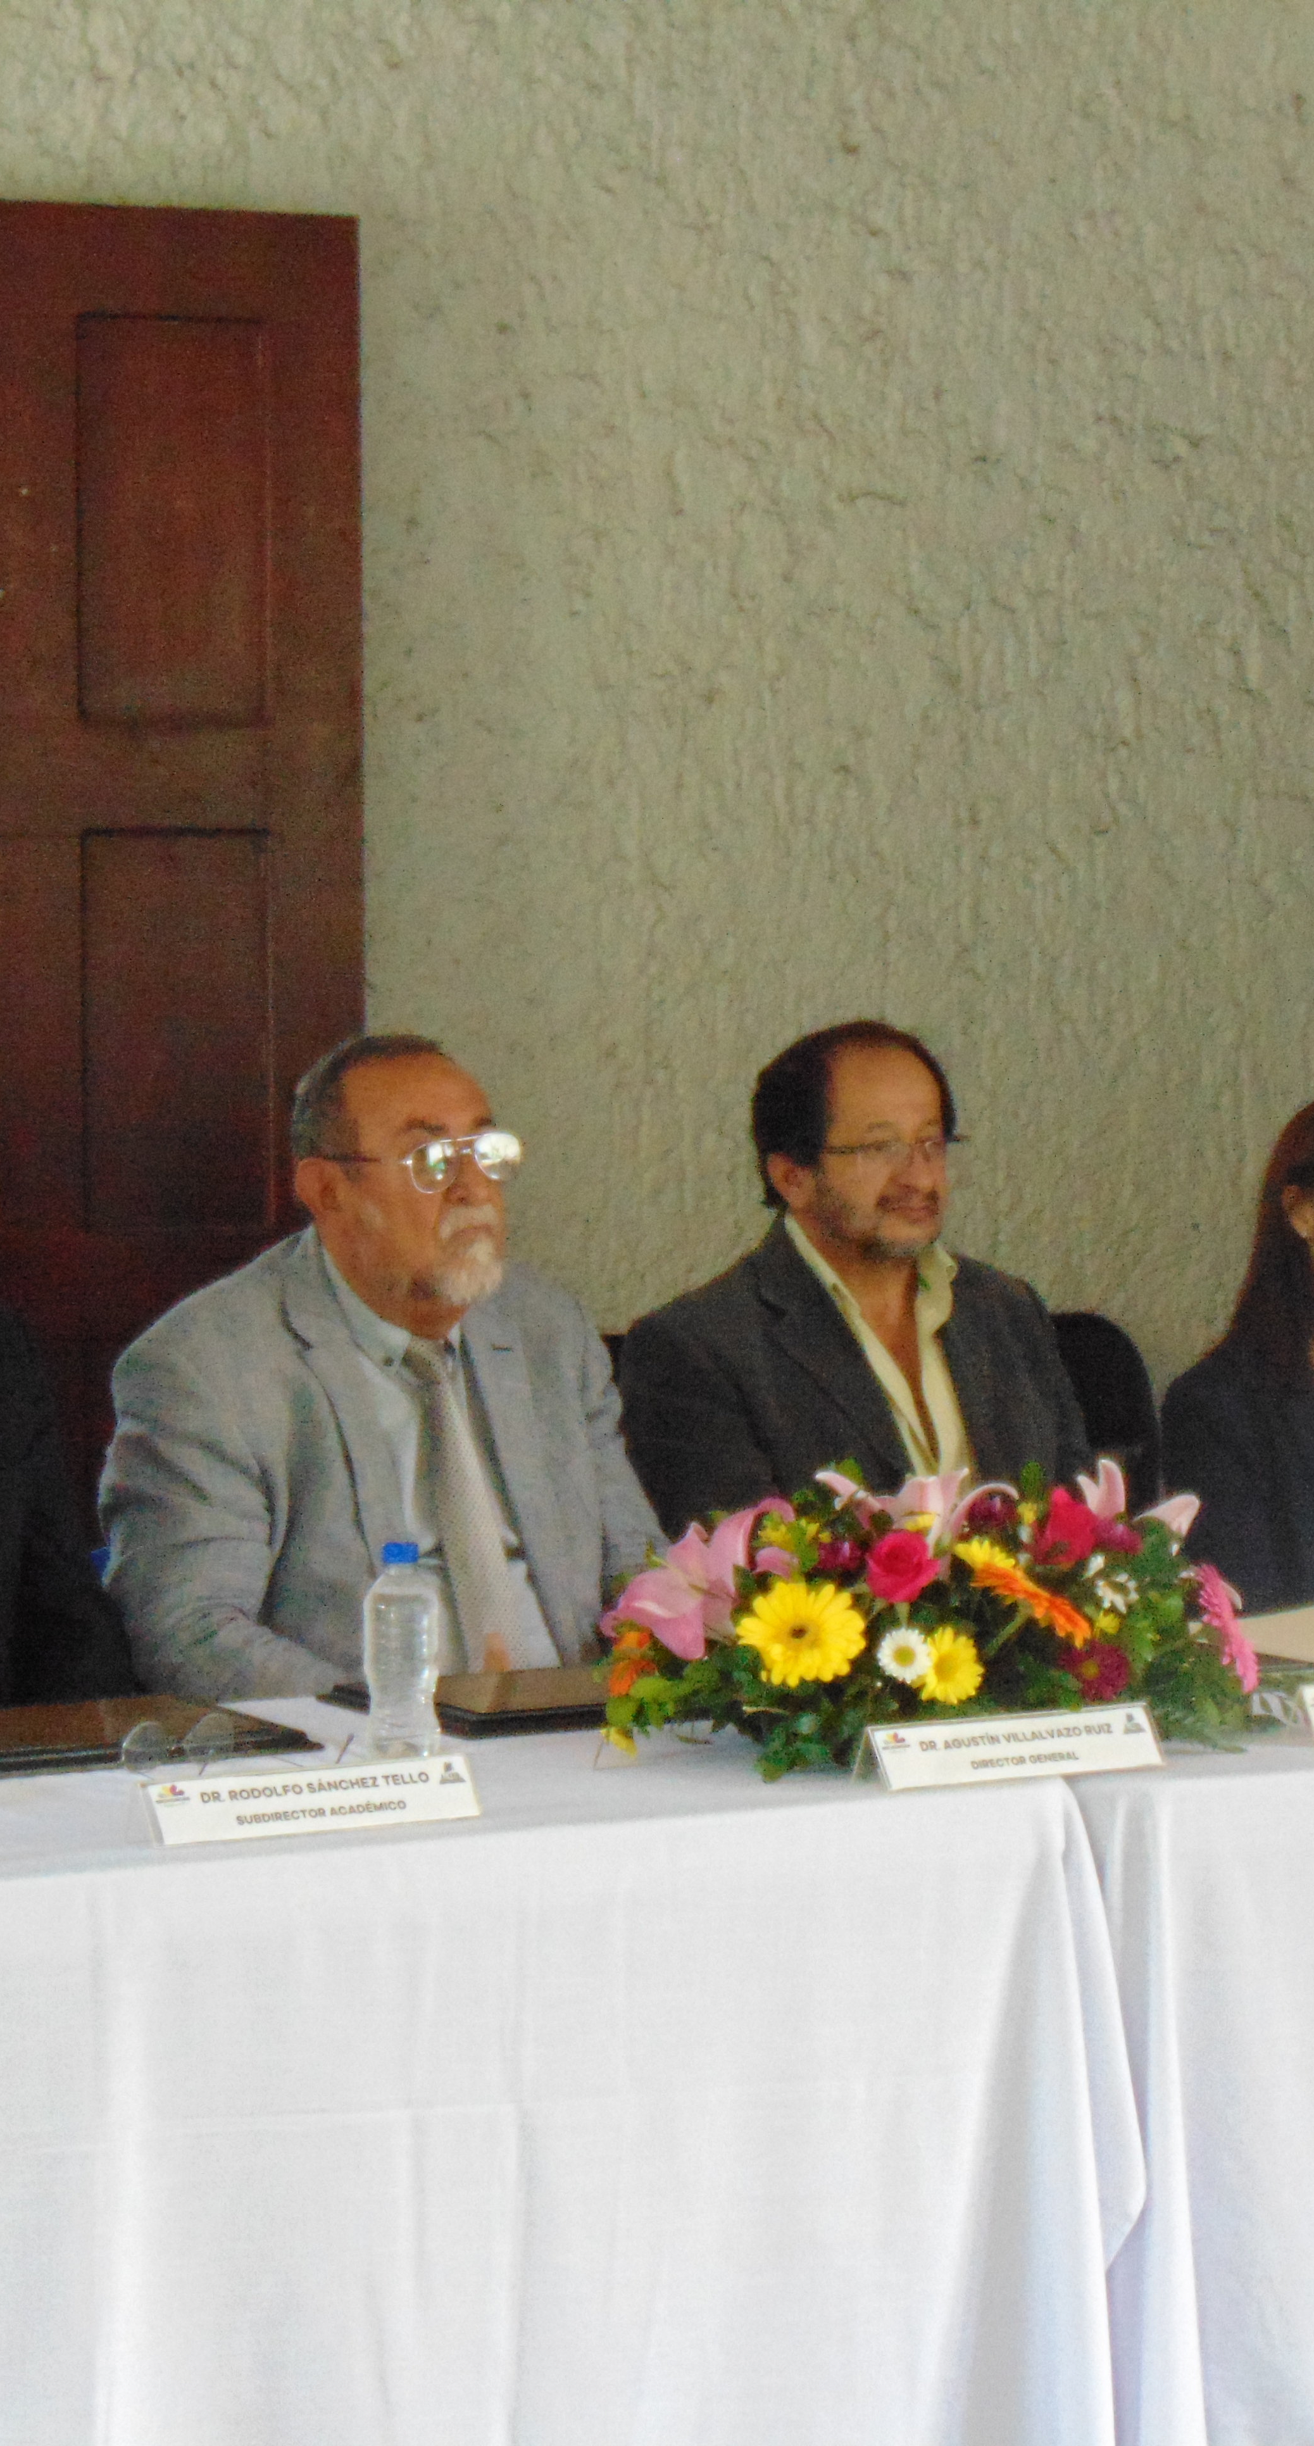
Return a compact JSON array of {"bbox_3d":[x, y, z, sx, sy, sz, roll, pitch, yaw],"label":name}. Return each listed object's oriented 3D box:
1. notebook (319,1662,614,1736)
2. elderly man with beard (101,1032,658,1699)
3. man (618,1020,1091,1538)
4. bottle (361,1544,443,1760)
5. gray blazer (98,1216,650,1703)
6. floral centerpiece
[{"bbox_3d":[-0.083,0.416,5.921,0.340,0.020,0.295,-2,5,-29],"label":"notebook"},{"bbox_3d":[-0.180,0.498,6.080,0.540,1.336,0.760,-2,5,-31],"label":"elderly man with beard"},{"bbox_3d":[0.280,0.479,6.372,0.520,1.329,0.700,-3,5,-33],"label":"man"},{"bbox_3d":[-0.218,0.364,5.749,0.067,0.187,0.067,0,4,0],"label":"bottle"},{"bbox_3d":[-0.257,0.339,6.069,0.520,0.660,0.400,-3,5,-34],"label":"gray blazer"},{"bbox_3d":[0.242,0.317,5.844,0.580,0.230,0.400,-2,5,-30],"label":"floral centerpiece"}]

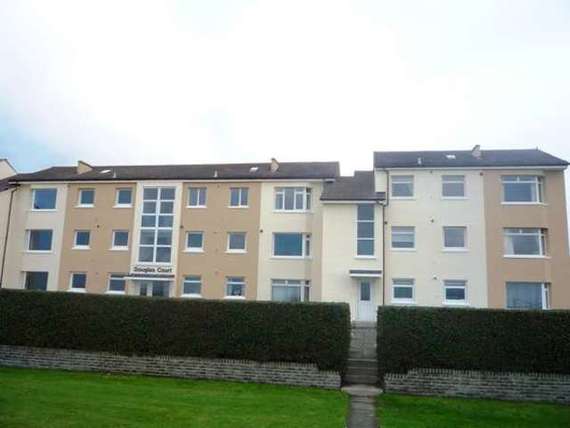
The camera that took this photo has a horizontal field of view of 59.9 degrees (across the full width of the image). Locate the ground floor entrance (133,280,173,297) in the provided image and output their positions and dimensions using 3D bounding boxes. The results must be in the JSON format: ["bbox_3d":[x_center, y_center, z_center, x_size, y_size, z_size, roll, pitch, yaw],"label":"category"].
[{"bbox_3d":[-7.774,4.956,29.325,2.429,2.000,0.200,0,-10,10],"label":"ground floor entrance"}]

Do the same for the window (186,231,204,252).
[{"bbox_3d":[-5.264,1.647,29.066,1.080,1.211,0.130,0,-8,10],"label":"window"}]

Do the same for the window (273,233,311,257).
[{"bbox_3d":[0.402,1.816,28.562,2.242,1.472,0.250,0,-10,10],"label":"window"}]

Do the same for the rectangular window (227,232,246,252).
[{"bbox_3d":[-2.782,1.675,28.647,1.132,1.182,0.130,0,-8,10],"label":"rectangular window"}]

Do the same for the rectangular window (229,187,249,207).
[{"bbox_3d":[-2.662,-0.951,29.013,1.104,1.190,0.130,0,-8,10],"label":"rectangular window"}]

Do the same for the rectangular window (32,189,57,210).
[{"bbox_3d":[-15.093,-0.877,31.078,1.732,1.445,0.130,0,-8,10],"label":"rectangular window"}]

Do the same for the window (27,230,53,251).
[{"bbox_3d":[-15.246,1.676,30.729,1.851,1.373,0.130,0,-8,10],"label":"window"}]

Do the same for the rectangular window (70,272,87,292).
[{"bbox_3d":[-12.471,4.145,29.903,1.051,1.194,0.130,0,-8,10],"label":"rectangular window"}]

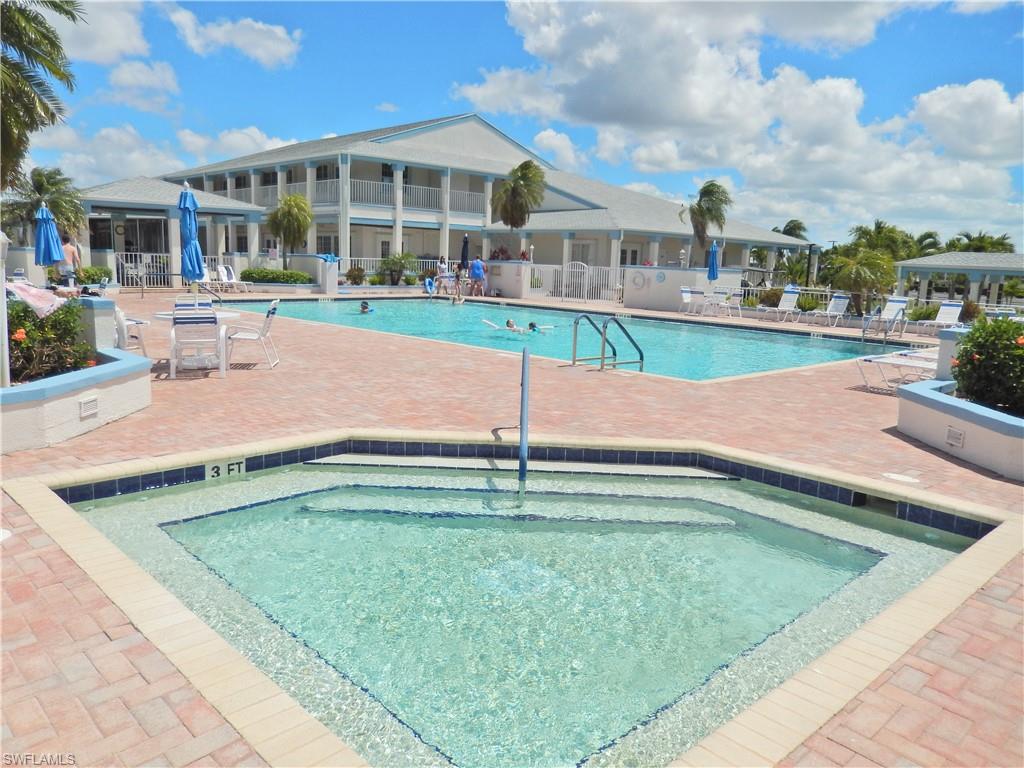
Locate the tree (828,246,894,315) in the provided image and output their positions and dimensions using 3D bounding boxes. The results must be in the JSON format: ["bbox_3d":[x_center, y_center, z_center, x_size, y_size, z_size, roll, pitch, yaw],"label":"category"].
[{"bbox_3d":[9.965,-2.888,21.020,1.900,2.008,1.900,2,10,0],"label":"tree"}]

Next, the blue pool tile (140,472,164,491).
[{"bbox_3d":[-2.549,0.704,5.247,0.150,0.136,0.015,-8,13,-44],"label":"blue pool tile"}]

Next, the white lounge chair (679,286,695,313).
[{"bbox_3d":[5.778,-2.684,23.852,0.650,0.870,0.580,10,12,39],"label":"white lounge chair"}]

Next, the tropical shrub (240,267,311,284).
[{"bbox_3d":[-9.218,-4.193,28.849,2.600,0.773,0.880,-7,13,-43],"label":"tropical shrub"}]

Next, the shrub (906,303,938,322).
[{"bbox_3d":[10.938,-1.873,19.678,0.720,0.615,0.820,-7,13,-43],"label":"shrub"}]

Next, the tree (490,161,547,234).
[{"bbox_3d":[0.144,-6.600,30.833,2.350,5.249,2.350,2,10,0],"label":"tree"}]

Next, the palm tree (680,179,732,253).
[{"bbox_3d":[7.321,-5.362,27.960,2.000,4.900,2.000,2,9,0],"label":"palm tree"}]

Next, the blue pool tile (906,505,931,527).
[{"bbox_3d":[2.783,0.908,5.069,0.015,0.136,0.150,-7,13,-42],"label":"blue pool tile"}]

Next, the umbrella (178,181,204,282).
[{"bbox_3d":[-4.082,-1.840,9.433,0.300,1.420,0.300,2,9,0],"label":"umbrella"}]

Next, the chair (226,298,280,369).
[{"bbox_3d":[-3.514,-0.701,10.060,0.610,0.890,0.600,0,10,-11],"label":"chair"}]

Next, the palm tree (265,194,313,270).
[{"bbox_3d":[-8.713,-5.650,28.912,1.850,3.520,1.850,2,9,0],"label":"palm tree"}]

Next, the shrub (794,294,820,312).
[{"bbox_3d":[9.170,-2.469,22.910,0.700,0.620,0.700,-6,13,-41],"label":"shrub"}]

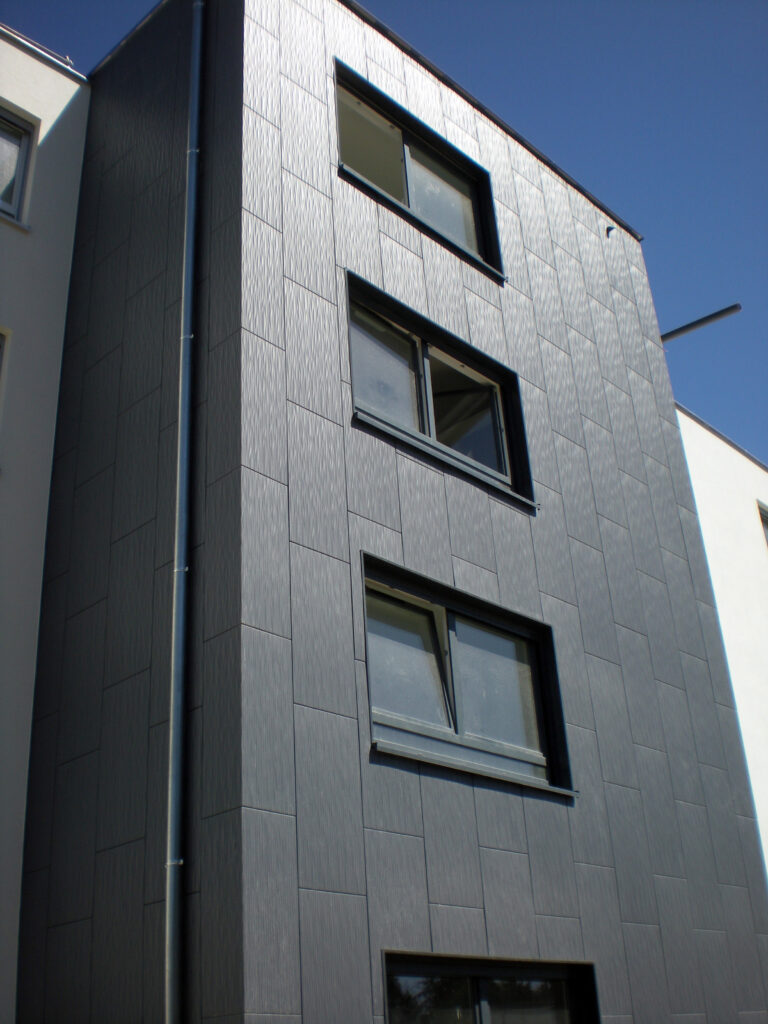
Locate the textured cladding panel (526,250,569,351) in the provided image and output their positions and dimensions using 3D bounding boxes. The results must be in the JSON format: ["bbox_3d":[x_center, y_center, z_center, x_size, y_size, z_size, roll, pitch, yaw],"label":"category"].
[{"bbox_3d":[1.832,-2.356,12.545,0.020,1.205,0.600,-27,-35,37],"label":"textured cladding panel"}]

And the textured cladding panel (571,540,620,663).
[{"bbox_3d":[2.050,0.871,10.972,0.020,1.214,0.602,-27,-35,37],"label":"textured cladding panel"}]

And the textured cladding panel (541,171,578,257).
[{"bbox_3d":[2.156,-3.630,13.727,0.020,1.200,0.604,-26,-34,37],"label":"textured cladding panel"}]

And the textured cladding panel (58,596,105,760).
[{"bbox_3d":[-2.327,1.315,8.749,0.598,1.200,0.020,-26,-34,37],"label":"textured cladding panel"}]

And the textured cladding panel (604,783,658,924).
[{"bbox_3d":[2.167,3.002,9.883,0.030,1.206,0.605,-26,-35,37],"label":"textured cladding panel"}]

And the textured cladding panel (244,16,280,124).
[{"bbox_3d":[-1.110,-3.973,10.133,0.020,1.157,0.443,-27,-35,37],"label":"textured cladding panel"}]

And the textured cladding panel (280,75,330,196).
[{"bbox_3d":[-0.719,-3.430,10.266,0.030,1.206,0.605,-26,-35,37],"label":"textured cladding panel"}]

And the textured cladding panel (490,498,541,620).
[{"bbox_3d":[1.196,0.440,10.218,0.020,1.050,0.602,-27,-35,37],"label":"textured cladding panel"}]

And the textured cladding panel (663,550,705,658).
[{"bbox_3d":[3.281,1.010,12.356,0.020,1.200,0.598,-26,-34,37],"label":"textured cladding panel"}]

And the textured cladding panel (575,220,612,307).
[{"bbox_3d":[2.612,-3.062,13.990,0.020,1.214,0.602,-27,-35,37],"label":"textured cladding panel"}]

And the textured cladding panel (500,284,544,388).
[{"bbox_3d":[1.449,-1.877,11.903,0.020,1.205,0.601,-27,-35,37],"label":"textured cladding panel"}]

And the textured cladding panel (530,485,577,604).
[{"bbox_3d":[1.601,0.288,10.784,0.020,1.214,0.602,-27,-35,37],"label":"textured cladding panel"}]

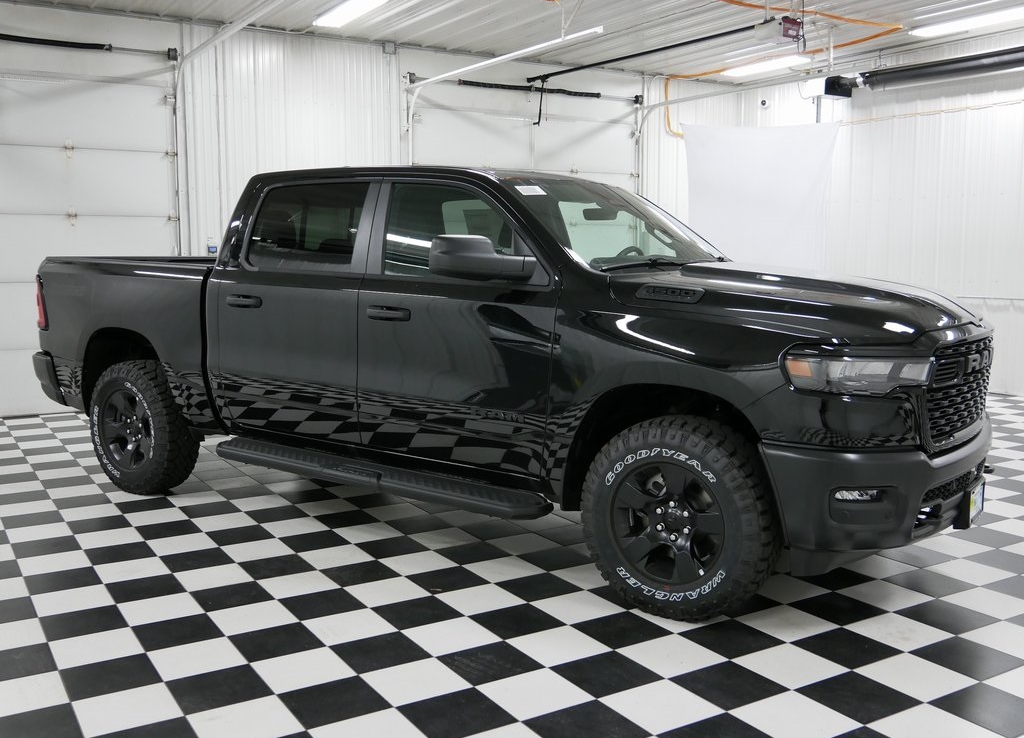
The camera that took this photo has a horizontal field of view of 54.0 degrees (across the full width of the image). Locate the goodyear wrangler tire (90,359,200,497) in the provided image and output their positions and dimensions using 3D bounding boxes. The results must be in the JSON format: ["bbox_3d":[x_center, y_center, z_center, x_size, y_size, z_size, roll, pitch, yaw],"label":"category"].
[{"bbox_3d":[-2.306,0.366,6.290,0.825,0.825,0.275,5,9,35],"label":"goodyear wrangler tire"}]

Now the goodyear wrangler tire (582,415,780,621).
[{"bbox_3d":[0.693,0.615,4.155,0.830,0.830,0.275,4,8,32],"label":"goodyear wrangler tire"}]

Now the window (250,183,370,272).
[{"bbox_3d":[-1.083,-0.765,5.328,0.800,0.470,0.060,5,-12,35],"label":"window"}]

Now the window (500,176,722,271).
[{"bbox_3d":[0.553,-0.756,5.164,0.820,0.120,1.460,43,28,24],"label":"window"}]

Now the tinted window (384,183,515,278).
[{"bbox_3d":[-0.274,-0.668,4.755,0.860,0.480,0.060,5,-12,35],"label":"tinted window"}]

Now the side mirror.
[{"bbox_3d":[-0.143,-0.481,4.374,0.230,0.205,0.340,5,9,35],"label":"side mirror"}]

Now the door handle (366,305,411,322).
[{"bbox_3d":[-0.580,-0.266,4.791,0.255,0.068,0.060,5,9,35],"label":"door handle"}]

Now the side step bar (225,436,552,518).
[{"bbox_3d":[-0.712,0.532,5.066,2.220,0.095,0.200,5,9,35],"label":"side step bar"}]

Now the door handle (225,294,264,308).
[{"bbox_3d":[-1.425,-0.368,5.389,0.262,0.068,0.060,5,9,35],"label":"door handle"}]

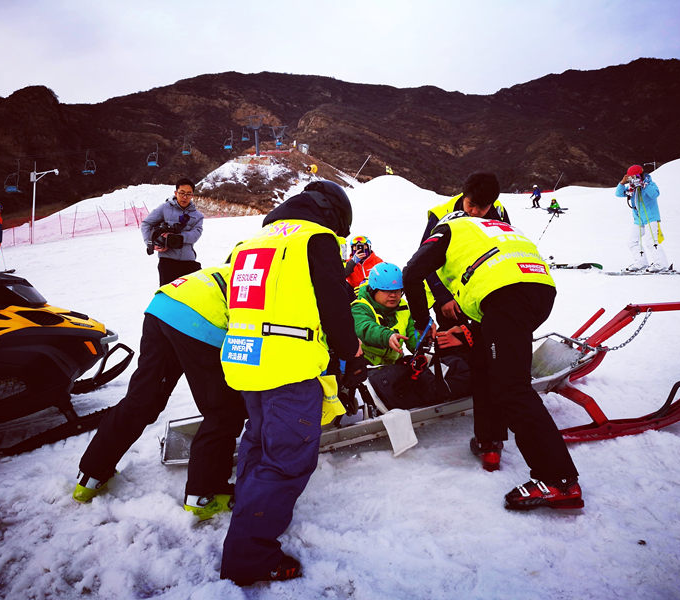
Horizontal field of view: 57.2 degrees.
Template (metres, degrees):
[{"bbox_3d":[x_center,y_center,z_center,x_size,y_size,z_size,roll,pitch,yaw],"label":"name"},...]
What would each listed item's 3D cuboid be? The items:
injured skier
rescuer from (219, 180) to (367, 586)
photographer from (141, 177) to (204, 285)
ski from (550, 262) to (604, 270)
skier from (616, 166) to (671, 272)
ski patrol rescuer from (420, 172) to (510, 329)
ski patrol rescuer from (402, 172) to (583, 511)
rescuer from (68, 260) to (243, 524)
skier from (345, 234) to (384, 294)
[{"bbox_3d":[0.450,0.200,3.580,0.900,0.860,0.660,-1,-2,34],"label":"injured skier"},{"bbox_3d":[-0.180,0.290,2.530,0.580,1.600,0.680,-1,-3,41],"label":"rescuer"},{"bbox_3d":[-1.530,-0.240,5.700,0.660,1.750,0.520,1,-2,-16],"label":"photographer"},{"bbox_3d":[3.780,-0.540,10.100,1.100,0.100,0.150,-1,9,-9],"label":"ski"},{"bbox_3d":[4.800,-1.300,9.900,0.620,1.710,0.740,3,-3,-45],"label":"skier"},{"bbox_3d":[0.770,0.000,3.680,0.620,1.400,0.700,0,-2,14],"label":"ski patrol rescuer"},{"bbox_3d":[0.700,0.250,2.920,0.980,1.420,0.660,-1,-3,40],"label":"ski patrol rescuer"},{"bbox_3d":[-0.790,0.400,3.020,1.080,1.180,0.680,2,-3,-40],"label":"rescuer"},{"bbox_3d":[0.250,-0.130,6.300,0.500,1.080,0.500,0,-2,5],"label":"skier"}]

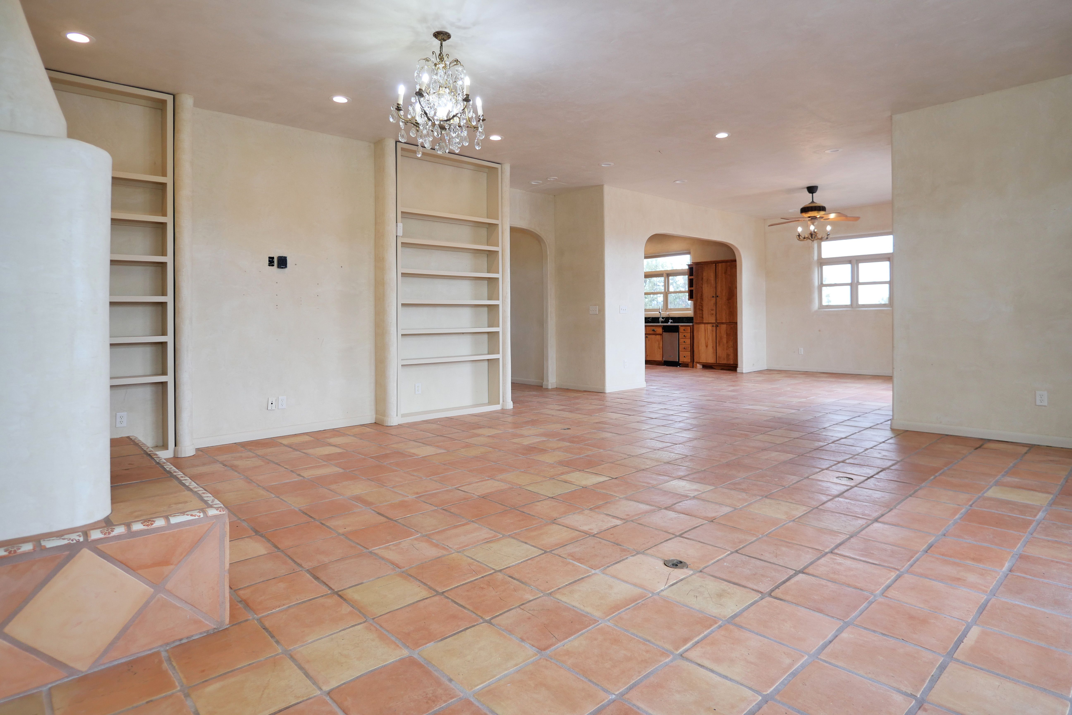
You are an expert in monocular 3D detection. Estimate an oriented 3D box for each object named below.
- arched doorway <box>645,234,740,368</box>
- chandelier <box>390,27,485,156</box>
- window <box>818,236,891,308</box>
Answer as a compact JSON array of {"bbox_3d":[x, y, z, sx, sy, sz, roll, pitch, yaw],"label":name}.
[{"bbox_3d":[2.796,-0.820,9.377,2.913,2.397,0.170,-3,4,-39],"label":"arched doorway"},{"bbox_3d":[-0.666,-1.795,3.659,0.650,0.830,0.650,-1,3,0],"label":"chandelier"},{"bbox_3d":[5.906,-1.589,9.920,1.196,1.351,0.130,2,4,42],"label":"window"}]

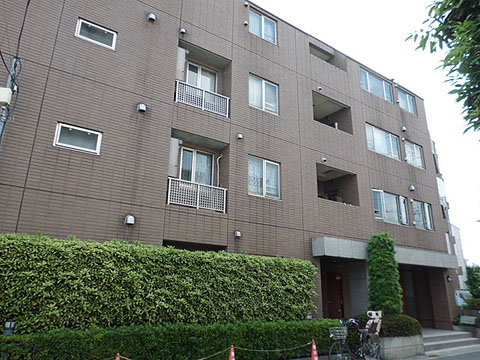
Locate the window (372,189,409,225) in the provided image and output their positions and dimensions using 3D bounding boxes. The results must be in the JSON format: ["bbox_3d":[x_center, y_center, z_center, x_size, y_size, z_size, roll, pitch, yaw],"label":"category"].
[{"bbox_3d":[5.964,1.127,14.242,2.234,1.232,0.140,13,-21,-32],"label":"window"}]

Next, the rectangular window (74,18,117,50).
[{"bbox_3d":[-3.513,-3.556,8.864,0.960,0.573,0.120,13,-21,-32],"label":"rectangular window"}]

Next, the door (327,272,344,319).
[{"bbox_3d":[3.453,4.364,12.867,0.804,1.984,0.066,13,-21,-32],"label":"door"}]

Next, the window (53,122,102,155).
[{"bbox_3d":[-3.631,-0.896,8.119,0.956,0.552,0.120,13,-21,-32],"label":"window"}]

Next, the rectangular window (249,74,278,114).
[{"bbox_3d":[0.764,-2.724,11.624,1.235,1.194,0.120,13,-21,-32],"label":"rectangular window"}]

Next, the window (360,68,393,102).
[{"bbox_3d":[5.948,-4.075,15.696,2.252,1.109,0.120,13,-21,-32],"label":"window"}]

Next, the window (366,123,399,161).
[{"bbox_3d":[6.020,-1.537,15.136,2.314,1.188,0.120,13,-21,-32],"label":"window"}]

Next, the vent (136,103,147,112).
[{"bbox_3d":[-2.464,-1.788,9.056,0.180,0.180,0.150,13,-21,-32],"label":"vent"}]

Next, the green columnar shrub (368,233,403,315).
[{"bbox_3d":[4.516,3.051,11.165,0.760,2.770,0.740,13,-21,-32],"label":"green columnar shrub"}]

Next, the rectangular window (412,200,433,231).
[{"bbox_3d":[7.698,1.499,15.212,1.437,1.202,0.120,13,-21,-32],"label":"rectangular window"}]

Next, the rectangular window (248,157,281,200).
[{"bbox_3d":[0.726,-0.044,10.771,1.243,1.219,0.120,13,-21,-32],"label":"rectangular window"}]

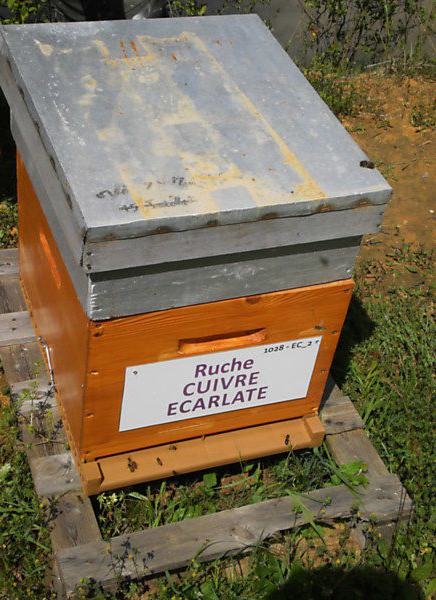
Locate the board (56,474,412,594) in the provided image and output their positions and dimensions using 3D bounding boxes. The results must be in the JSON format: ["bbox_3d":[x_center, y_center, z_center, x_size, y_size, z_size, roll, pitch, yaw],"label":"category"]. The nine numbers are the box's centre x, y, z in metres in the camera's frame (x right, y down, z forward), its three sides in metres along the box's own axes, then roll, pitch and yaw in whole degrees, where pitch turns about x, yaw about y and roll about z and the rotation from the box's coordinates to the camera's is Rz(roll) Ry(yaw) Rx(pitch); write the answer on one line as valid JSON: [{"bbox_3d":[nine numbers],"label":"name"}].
[{"bbox_3d":[0.040,0.375,1.658,0.599,0.022,0.069,-9,42,-20],"label":"board"}]

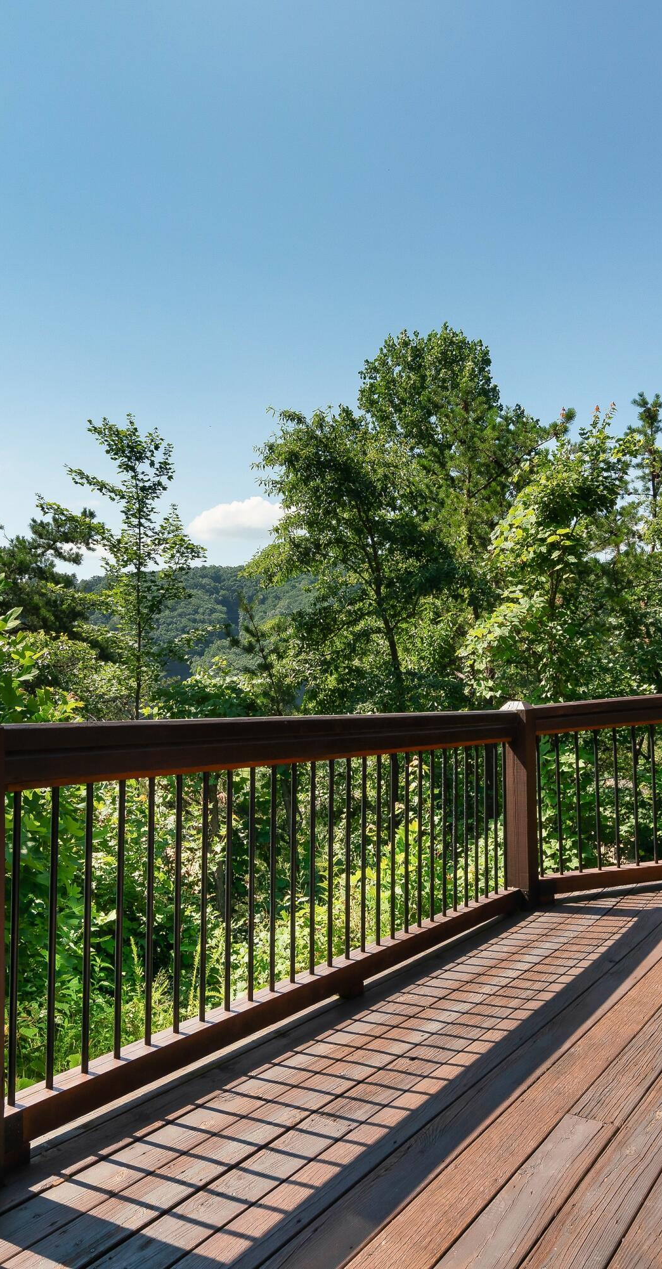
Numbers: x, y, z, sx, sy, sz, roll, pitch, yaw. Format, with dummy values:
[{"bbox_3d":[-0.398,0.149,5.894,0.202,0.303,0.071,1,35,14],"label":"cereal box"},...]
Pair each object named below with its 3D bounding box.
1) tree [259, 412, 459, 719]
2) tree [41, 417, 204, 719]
[{"bbox_3d":[0.440,-0.750,15.800,3.800,7.100,3.500,0,-2,0],"label":"tree"},{"bbox_3d":[-3.600,-0.570,14.600,2.800,6.400,2.600,0,-2,0],"label":"tree"}]

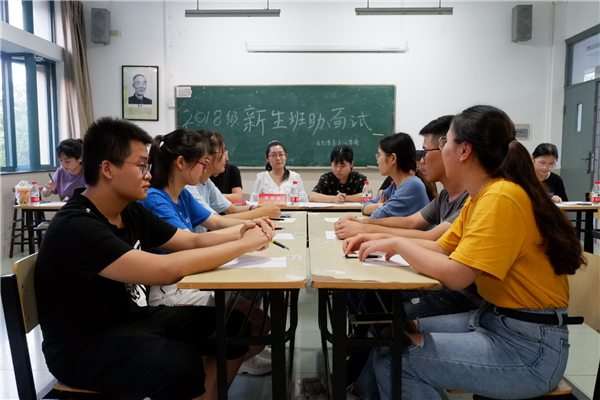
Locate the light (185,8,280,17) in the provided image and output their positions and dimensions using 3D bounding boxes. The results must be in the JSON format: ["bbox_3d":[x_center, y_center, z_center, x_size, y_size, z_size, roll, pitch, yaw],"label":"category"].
[{"bbox_3d":[-0.862,-2.392,6.192,1.224,0.100,0.130,0,6,1],"label":"light"}]

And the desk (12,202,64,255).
[{"bbox_3d":[-1.940,0.402,4.010,0.600,0.760,0.410,0,6,1],"label":"desk"}]

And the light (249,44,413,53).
[{"bbox_3d":[0.384,-2.114,6.743,2.232,0.100,0.110,0,6,1],"label":"light"}]

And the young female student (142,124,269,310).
[{"bbox_3d":[-0.450,0.316,2.263,0.680,1.280,0.560,-1,6,-6],"label":"young female student"}]

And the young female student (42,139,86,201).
[{"bbox_3d":[-1.866,0.128,4.027,0.550,1.280,0.660,1,5,11],"label":"young female student"}]

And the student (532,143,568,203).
[{"bbox_3d":[2.049,0.143,4.078,0.500,1.240,0.660,0,5,1],"label":"student"}]

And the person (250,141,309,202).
[{"bbox_3d":[-0.185,0.115,4.176,0.500,1.270,0.660,0,5,1],"label":"person"}]

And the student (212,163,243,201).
[{"bbox_3d":[-0.760,0.103,4.282,0.500,1.300,0.600,0,6,1],"label":"student"}]

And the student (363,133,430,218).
[{"bbox_3d":[0.600,0.241,2.852,0.640,1.260,0.480,0,5,1],"label":"student"}]

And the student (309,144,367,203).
[{"bbox_3d":[0.320,0.143,4.235,0.520,1.230,0.600,0,6,1],"label":"student"}]

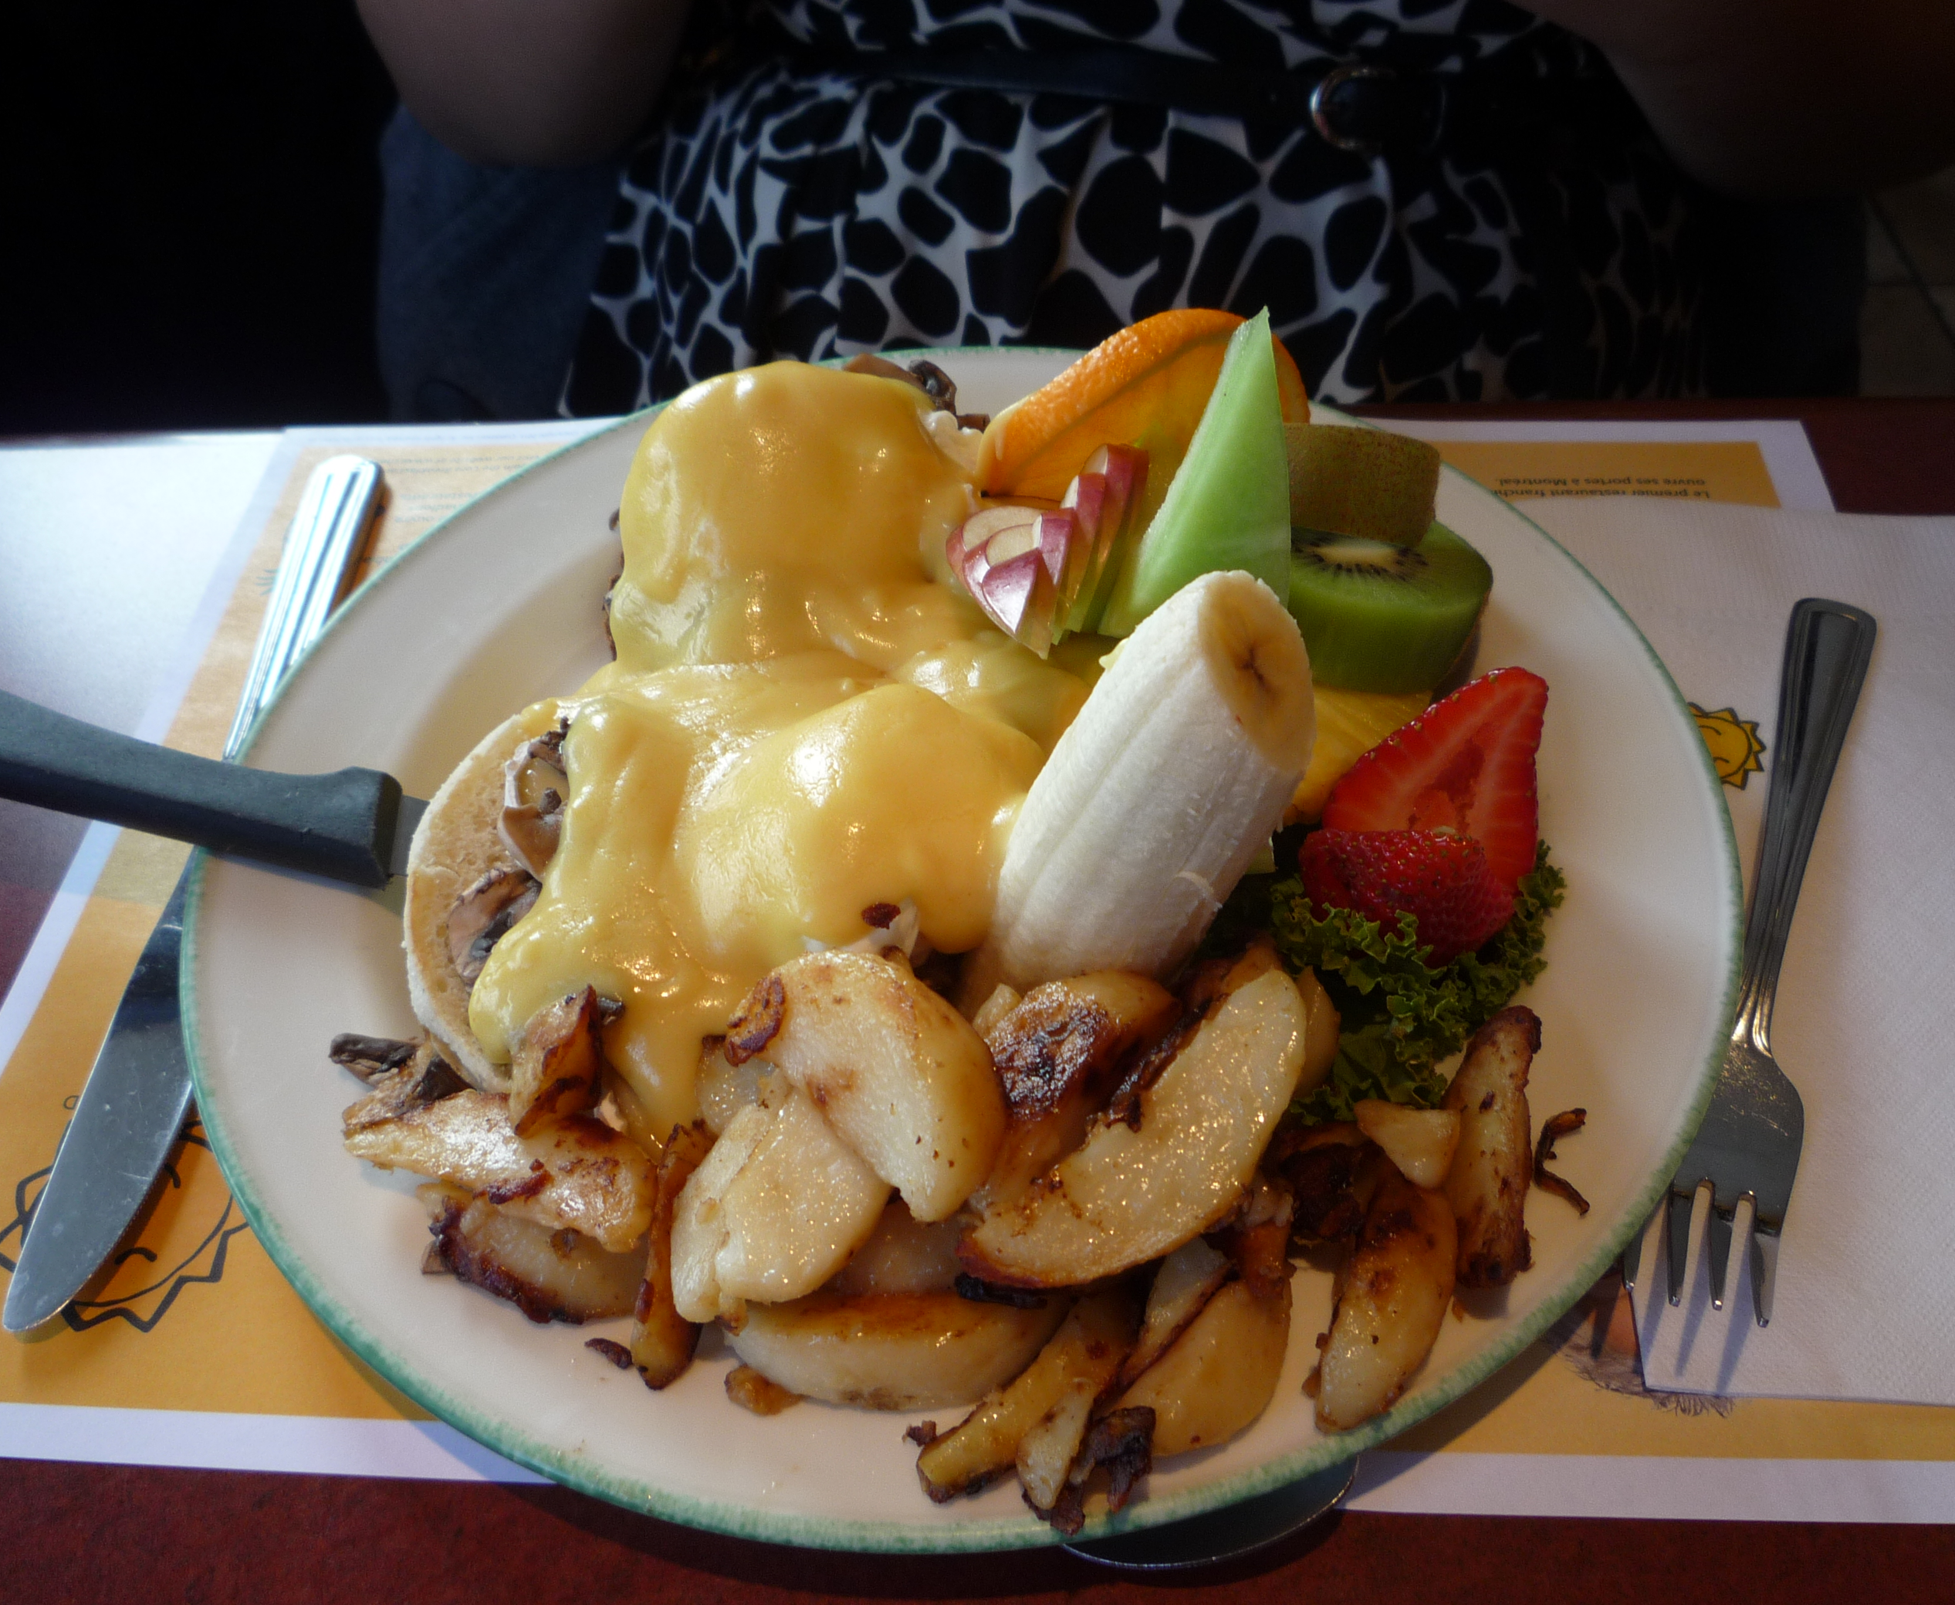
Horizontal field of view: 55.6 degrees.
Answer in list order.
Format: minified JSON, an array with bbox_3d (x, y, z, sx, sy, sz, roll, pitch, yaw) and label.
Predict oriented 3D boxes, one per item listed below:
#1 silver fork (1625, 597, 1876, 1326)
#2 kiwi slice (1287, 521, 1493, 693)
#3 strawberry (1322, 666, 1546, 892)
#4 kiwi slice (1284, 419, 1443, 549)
[{"bbox_3d":[0.139,0.016,0.323,0.023,0.019,0.175,17,51,18],"label":"silver fork"},{"bbox_3d":[0.071,-0.038,0.354,0.052,0.020,0.050,9,31,10],"label":"kiwi slice"},{"bbox_3d":[0.082,-0.005,0.325,0.038,0.045,0.018,30,17,12],"label":"strawberry"},{"bbox_3d":[0.069,-0.064,0.372,0.049,0.022,0.047,10,11,9],"label":"kiwi slice"}]

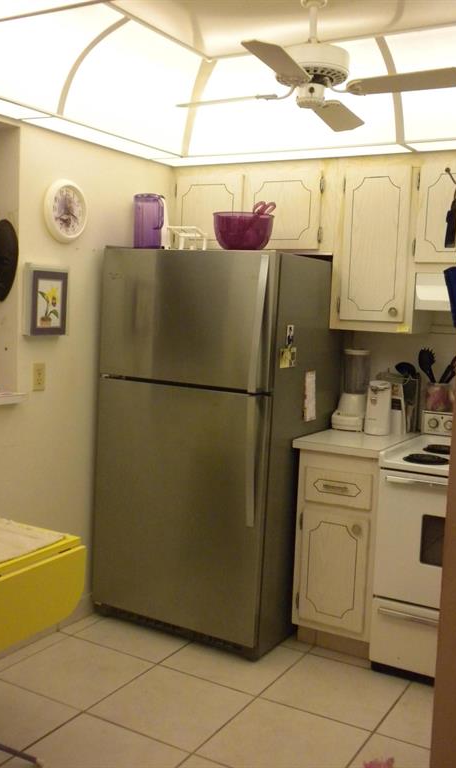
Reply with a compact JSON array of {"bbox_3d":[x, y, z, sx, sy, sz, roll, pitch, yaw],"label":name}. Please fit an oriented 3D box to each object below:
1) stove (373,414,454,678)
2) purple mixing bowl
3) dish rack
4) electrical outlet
[{"bbox_3d":[1.060,0.687,3.389,0.730,1.020,0.670,6,8,30],"label":"stove"},{"bbox_3d":[0.064,-0.623,3.435,0.256,0.167,0.256,3,6,0],"label":"purple mixing bowl"},{"bbox_3d":[-0.179,-0.637,3.629,0.180,0.107,0.120,6,8,30],"label":"dish rack"},{"bbox_3d":[-0.772,-0.025,3.379,0.012,0.114,0.072,6,7,29],"label":"electrical outlet"}]

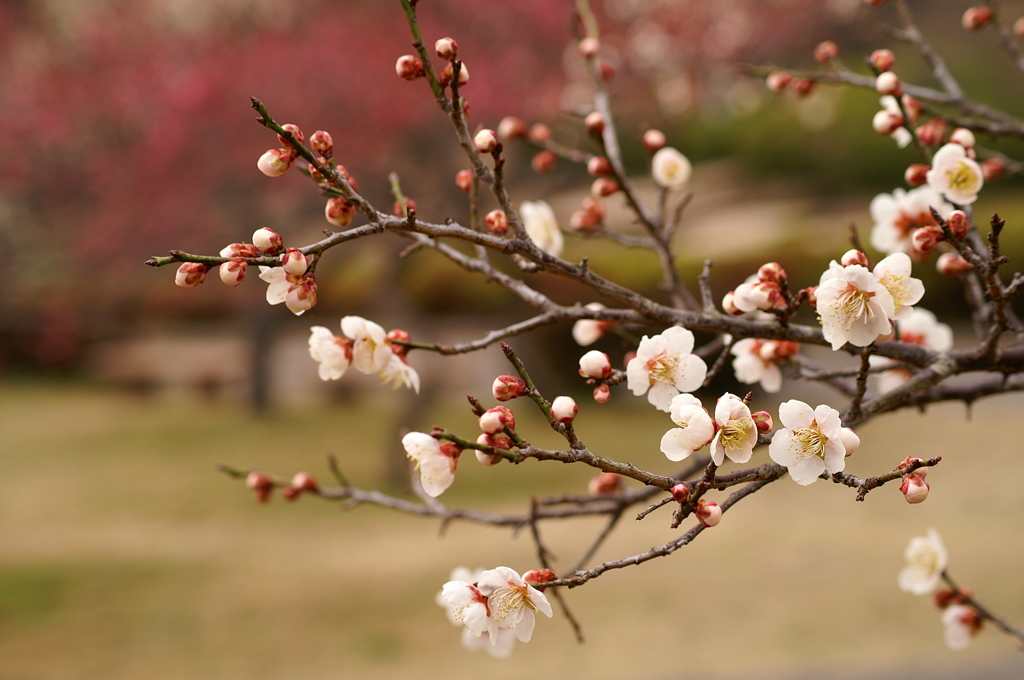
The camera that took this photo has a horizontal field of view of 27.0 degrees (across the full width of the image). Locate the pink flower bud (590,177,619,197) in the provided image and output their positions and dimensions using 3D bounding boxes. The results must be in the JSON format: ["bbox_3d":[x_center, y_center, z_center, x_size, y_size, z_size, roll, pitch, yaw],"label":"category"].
[{"bbox_3d":[0.033,-0.055,0.770,0.009,0.007,0.007,-6,0,-6],"label":"pink flower bud"}]

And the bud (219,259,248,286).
[{"bbox_3d":[-0.088,-0.022,0.675,0.009,0.010,0.009,32,-18,0],"label":"bud"}]

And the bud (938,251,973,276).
[{"bbox_3d":[0.157,-0.027,0.755,0.011,0.008,0.008,12,0,-9],"label":"bud"}]

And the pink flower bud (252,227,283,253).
[{"bbox_3d":[-0.078,-0.032,0.680,0.010,0.008,0.008,25,0,-18],"label":"pink flower bud"}]

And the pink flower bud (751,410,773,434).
[{"bbox_3d":[0.082,0.027,0.700,0.009,0.008,0.008,3,0,-6],"label":"pink flower bud"}]

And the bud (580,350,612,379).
[{"bbox_3d":[0.027,0.008,0.680,0.010,0.009,0.009,45,0,-31],"label":"bud"}]

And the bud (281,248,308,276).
[{"bbox_3d":[-0.069,-0.025,0.675,0.008,0.010,0.008,-3,-30,0],"label":"bud"}]

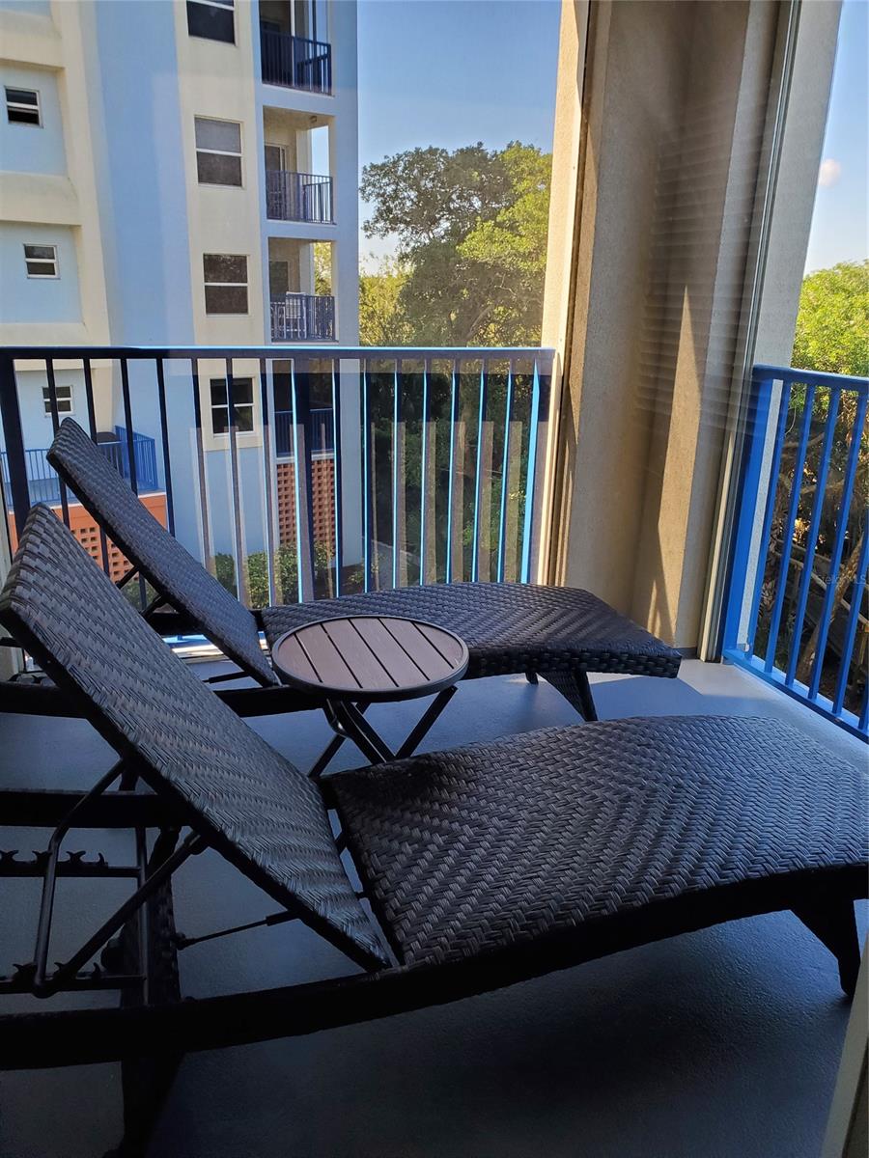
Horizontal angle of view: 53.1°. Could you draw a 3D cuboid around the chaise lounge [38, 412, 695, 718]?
[{"bbox_3d":[-0.264,0.039,2.530,1.895,0.955,0.606,-4,19,-15],"label":"chaise lounge"}]

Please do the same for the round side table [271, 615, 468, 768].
[{"bbox_3d":[-0.156,0.406,2.171,0.460,0.495,0.460,1,19,0],"label":"round side table"}]

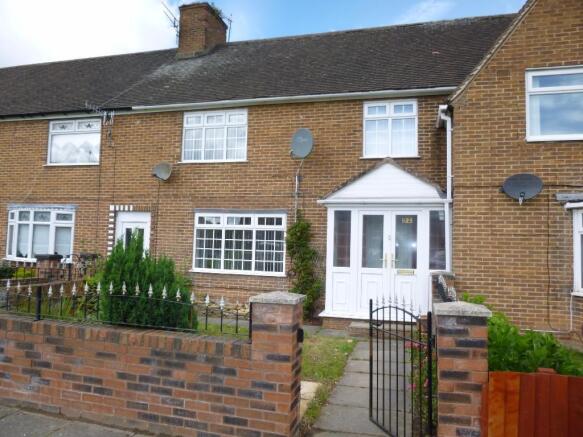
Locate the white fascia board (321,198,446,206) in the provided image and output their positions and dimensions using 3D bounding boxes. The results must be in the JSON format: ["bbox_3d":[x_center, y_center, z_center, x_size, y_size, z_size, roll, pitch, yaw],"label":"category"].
[{"bbox_3d":[1.702,-0.308,7.885,2.452,0.120,0.100,1,-4,15],"label":"white fascia board"}]

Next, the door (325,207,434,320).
[{"bbox_3d":[1.610,0.845,7.925,1.953,2.127,0.120,1,-4,15],"label":"door"}]

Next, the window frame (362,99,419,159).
[{"bbox_3d":[2.157,-1.952,9.184,1.167,1.273,0.120,1,-4,15],"label":"window frame"}]

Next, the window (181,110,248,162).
[{"bbox_3d":[-1.872,-1.996,10.243,1.717,1.273,0.120,1,-4,15],"label":"window"}]

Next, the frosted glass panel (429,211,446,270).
[{"bbox_3d":[2.666,0.396,7.679,0.307,1.087,0.050,1,-4,15],"label":"frosted glass panel"}]

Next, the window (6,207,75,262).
[{"bbox_3d":[-6.774,0.453,11.245,2.155,1.337,0.300,1,-4,15],"label":"window"}]

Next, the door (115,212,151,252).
[{"bbox_3d":[-4.041,0.884,10.655,0.992,2.066,0.100,1,-4,15],"label":"door"}]

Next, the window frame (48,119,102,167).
[{"bbox_3d":[-5.842,-2.049,11.287,1.671,1.216,0.120,1,-4,15],"label":"window frame"}]

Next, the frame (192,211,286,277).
[{"bbox_3d":[-1.244,0.586,9.890,2.337,1.424,0.130,1,-4,15],"label":"frame"}]

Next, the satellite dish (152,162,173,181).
[{"bbox_3d":[-3.121,-1.138,10.180,0.460,0.430,0.360,-1,-5,38],"label":"satellite dish"}]

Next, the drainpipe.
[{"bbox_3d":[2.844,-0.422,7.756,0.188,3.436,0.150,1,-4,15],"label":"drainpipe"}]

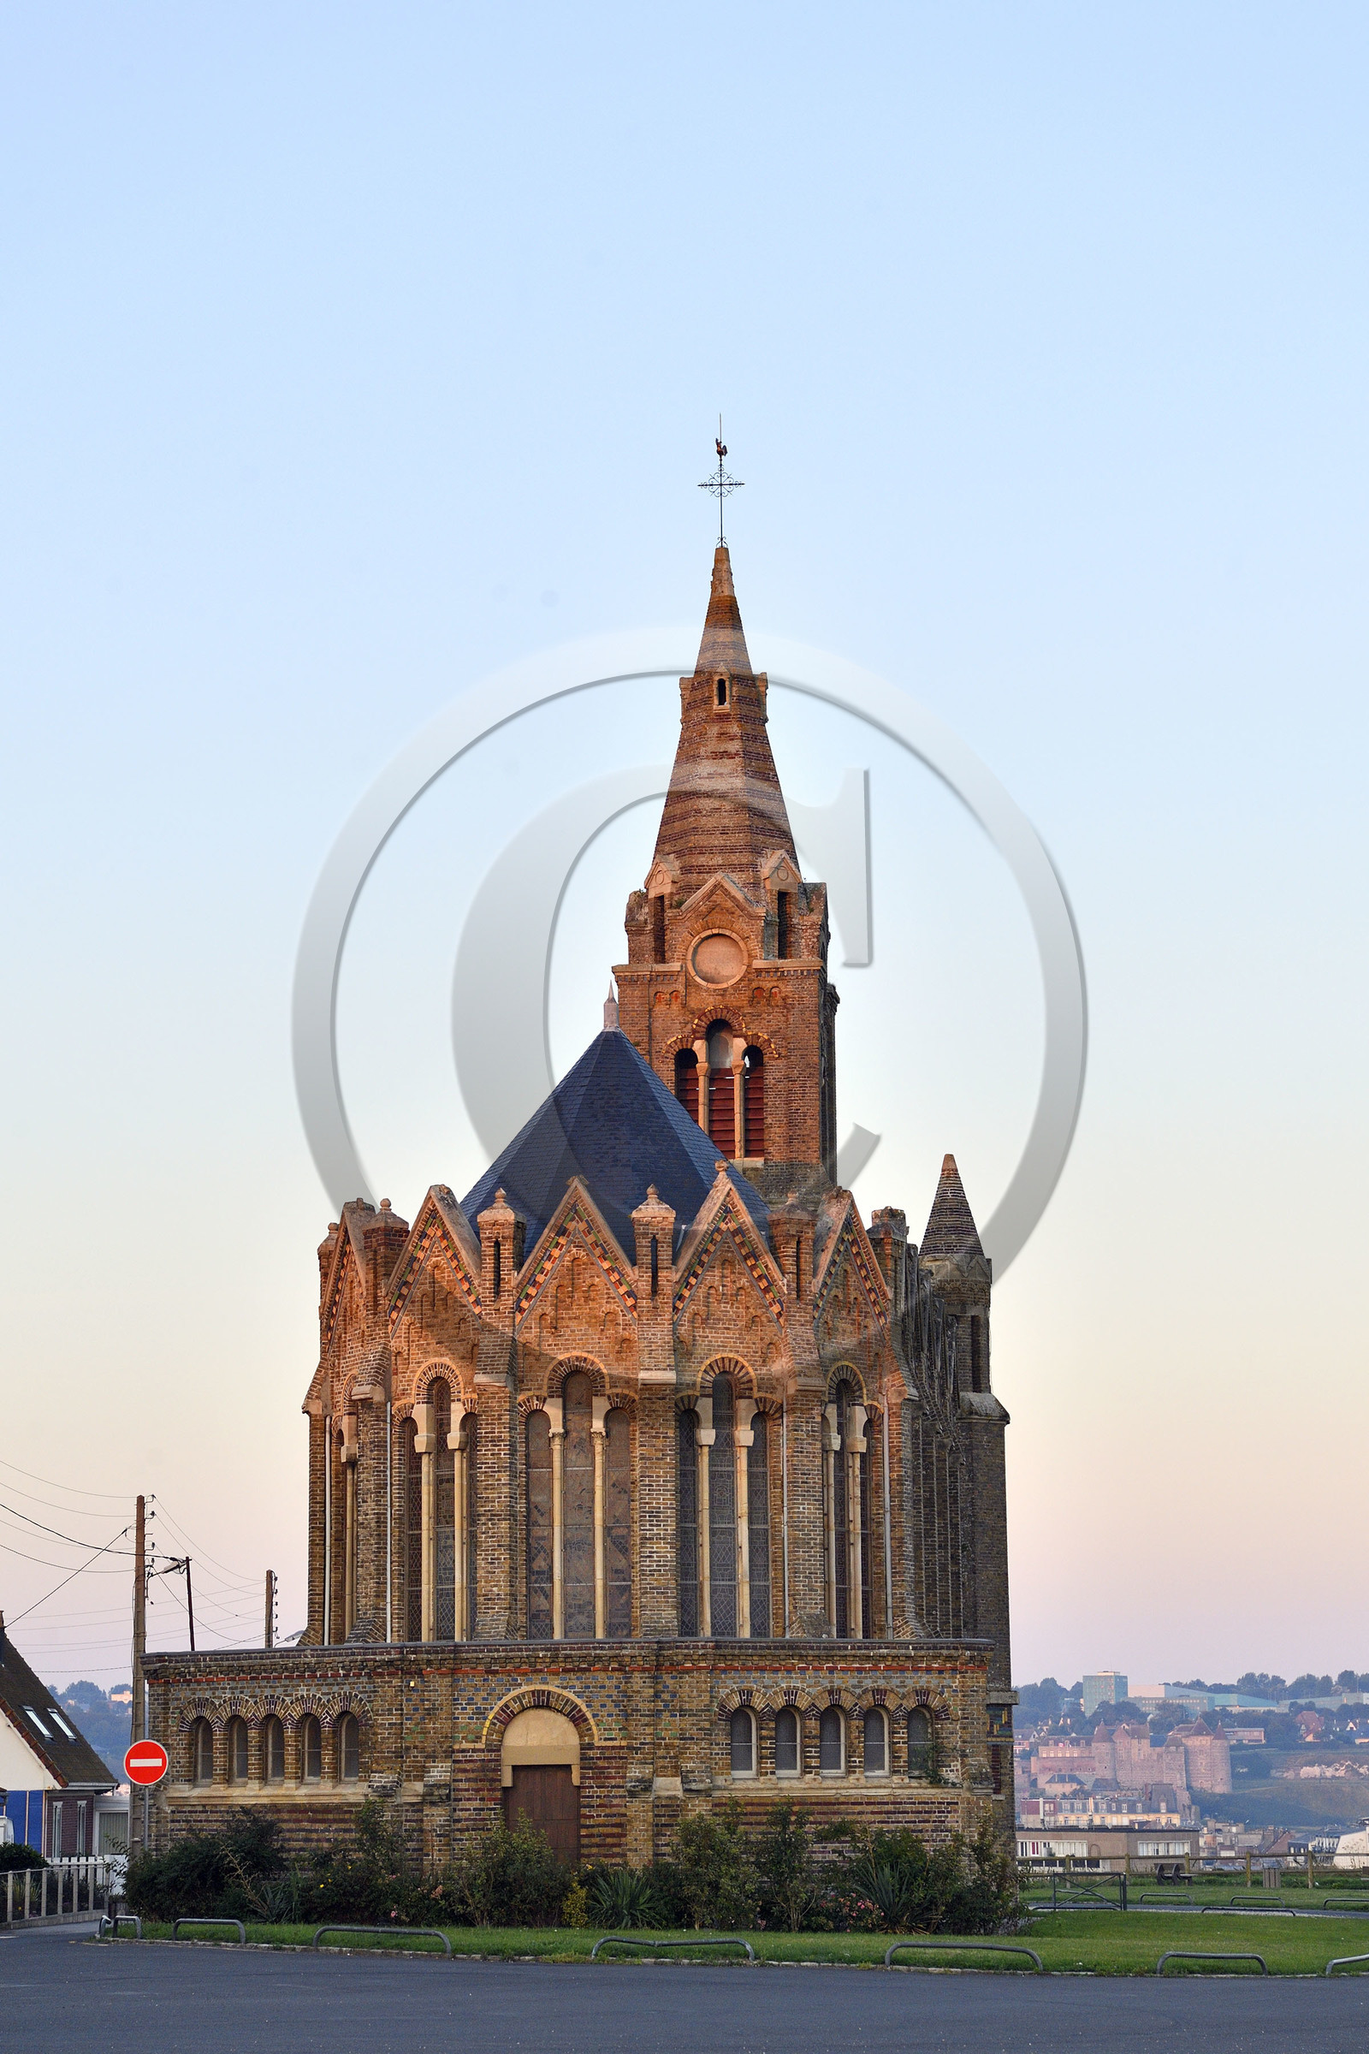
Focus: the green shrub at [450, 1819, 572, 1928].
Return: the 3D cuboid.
[{"bbox_3d":[-2.475,12.082,57.000,1.741,1.524,1.500,-1,-11,0],"label":"green shrub"}]

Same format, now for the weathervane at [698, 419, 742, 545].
[{"bbox_3d":[0.823,-12.159,89.000,1.002,3.032,0.350,-1,-11,4],"label":"weathervane"}]

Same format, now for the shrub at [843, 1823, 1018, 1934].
[{"bbox_3d":[3.688,12.835,59.947,2.550,1.720,1.900,-1,-11,0],"label":"shrub"}]

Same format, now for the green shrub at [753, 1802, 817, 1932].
[{"bbox_3d":[1.463,12.053,57.300,0.944,1.803,0.950,-1,-11,0],"label":"green shrub"}]

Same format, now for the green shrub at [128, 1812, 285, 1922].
[{"bbox_3d":[-7.211,12.621,60.000,2.364,1.605,1.900,-1,-11,0],"label":"green shrub"}]

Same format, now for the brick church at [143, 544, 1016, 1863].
[{"bbox_3d":[-0.347,1.504,76.723,13.560,30.105,30.832,-2,-11,7],"label":"brick church"}]

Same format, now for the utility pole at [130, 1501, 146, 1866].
[{"bbox_3d":[-9.622,11.874,70.309,0.250,7.250,0.250,-1,-11,0],"label":"utility pole"}]

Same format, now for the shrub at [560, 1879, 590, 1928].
[{"bbox_3d":[-1.550,12.440,56.700,0.410,0.690,0.450,-1,-11,0],"label":"shrub"}]

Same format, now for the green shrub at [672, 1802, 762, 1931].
[{"bbox_3d":[0.459,12.000,57.100,1.285,1.819,1.200,-1,-11,0],"label":"green shrub"}]

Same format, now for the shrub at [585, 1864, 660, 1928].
[{"bbox_3d":[-0.882,12.402,57.000,1.077,0.895,1.000,-1,-11,0],"label":"shrub"}]

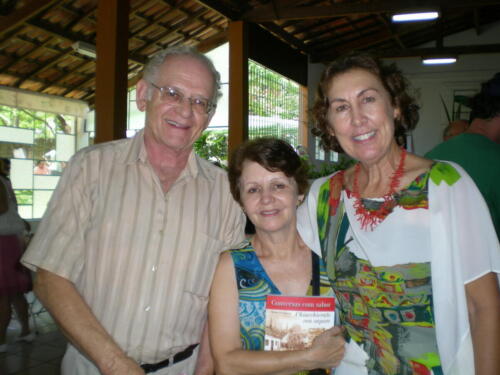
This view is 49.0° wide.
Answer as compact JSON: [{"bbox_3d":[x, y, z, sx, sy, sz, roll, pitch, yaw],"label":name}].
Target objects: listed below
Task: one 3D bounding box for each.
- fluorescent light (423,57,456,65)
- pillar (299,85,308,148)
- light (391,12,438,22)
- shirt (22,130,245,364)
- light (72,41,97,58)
[{"bbox_3d":[3.492,-2.324,10.126,0.610,0.090,0.110,2,2,23],"label":"fluorescent light"},{"bbox_3d":[1.106,-0.509,11.305,0.210,3.270,0.210,2,2,23],"label":"pillar"},{"bbox_3d":[2.128,-2.193,7.073,0.610,0.090,0.110,2,2,23],"label":"light"},{"bbox_3d":[-0.302,0.153,1.400,0.520,0.580,0.320,3,2,-16],"label":"shirt"},{"bbox_3d":[-2.088,-1.790,7.259,0.130,0.110,0.640,2,2,23],"label":"light"}]

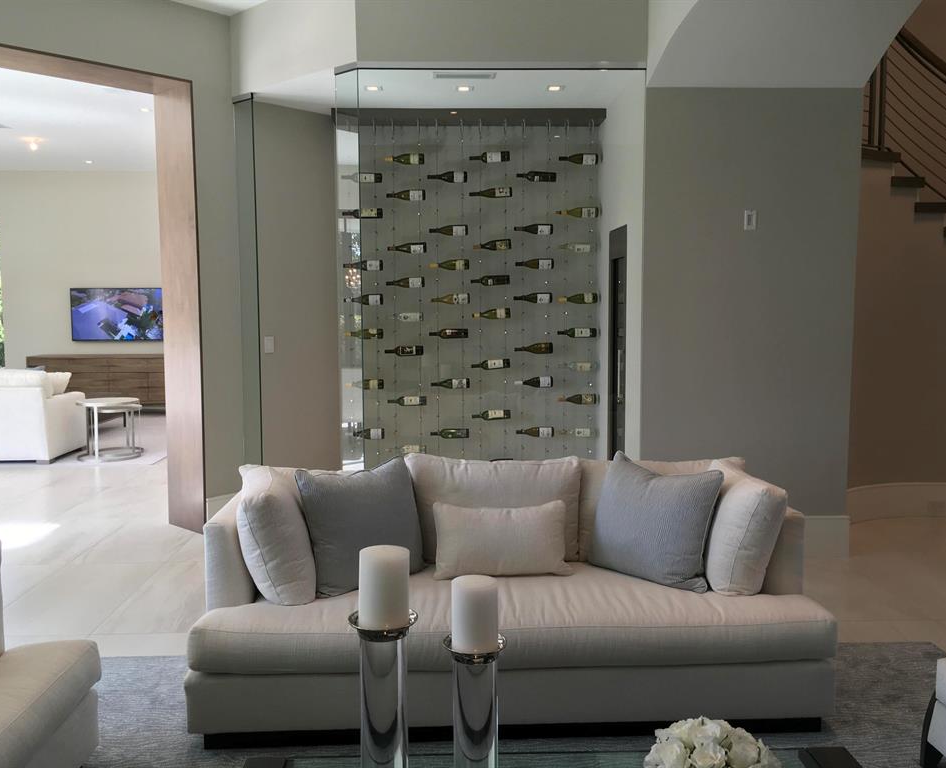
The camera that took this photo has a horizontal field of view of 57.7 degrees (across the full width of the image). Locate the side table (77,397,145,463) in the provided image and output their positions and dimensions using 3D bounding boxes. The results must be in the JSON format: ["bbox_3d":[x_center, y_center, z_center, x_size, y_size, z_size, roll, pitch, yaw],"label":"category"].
[{"bbox_3d":[-3.958,0.479,9.403,0.680,0.595,0.640,0,5,0],"label":"side table"}]

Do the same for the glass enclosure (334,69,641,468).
[{"bbox_3d":[0.078,-0.441,5.935,1.900,3.040,1.150,0,5,-1],"label":"glass enclosure"}]

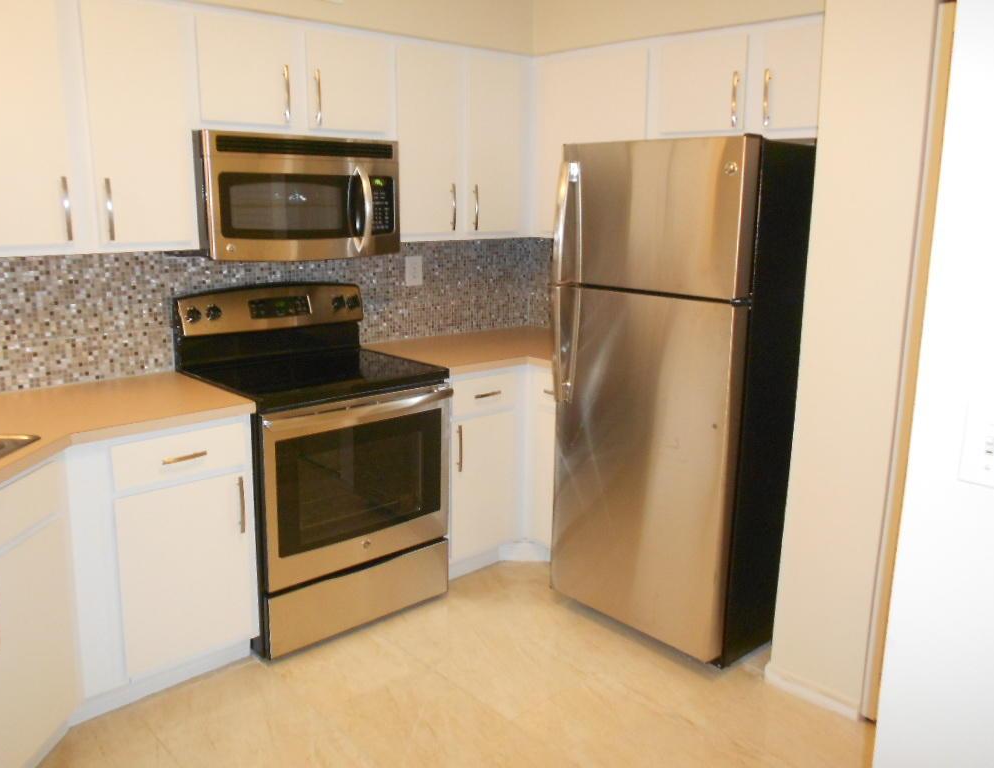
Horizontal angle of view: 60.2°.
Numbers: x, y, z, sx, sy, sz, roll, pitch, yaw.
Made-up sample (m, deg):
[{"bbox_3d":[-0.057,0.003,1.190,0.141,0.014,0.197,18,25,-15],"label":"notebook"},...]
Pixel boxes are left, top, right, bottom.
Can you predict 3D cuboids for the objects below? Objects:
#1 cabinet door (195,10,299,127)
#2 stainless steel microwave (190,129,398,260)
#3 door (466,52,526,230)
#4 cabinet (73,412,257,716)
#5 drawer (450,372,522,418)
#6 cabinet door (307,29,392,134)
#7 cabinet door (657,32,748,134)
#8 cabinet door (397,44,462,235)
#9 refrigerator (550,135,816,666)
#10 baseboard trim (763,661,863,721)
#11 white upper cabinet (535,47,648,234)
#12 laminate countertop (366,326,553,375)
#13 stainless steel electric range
[{"bbox_3d":[-0.832,-1.023,2.830,0.324,0.318,0.028,-10,17,-41],"label":"cabinet door"},{"bbox_3d":[-0.769,-0.682,3.110,0.760,0.409,0.425,-11,17,-41],"label":"stainless steel microwave"},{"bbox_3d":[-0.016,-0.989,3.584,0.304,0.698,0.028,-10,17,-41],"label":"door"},{"bbox_3d":[-1.200,0.508,2.843,0.570,0.869,0.620,-11,17,-41],"label":"cabinet"},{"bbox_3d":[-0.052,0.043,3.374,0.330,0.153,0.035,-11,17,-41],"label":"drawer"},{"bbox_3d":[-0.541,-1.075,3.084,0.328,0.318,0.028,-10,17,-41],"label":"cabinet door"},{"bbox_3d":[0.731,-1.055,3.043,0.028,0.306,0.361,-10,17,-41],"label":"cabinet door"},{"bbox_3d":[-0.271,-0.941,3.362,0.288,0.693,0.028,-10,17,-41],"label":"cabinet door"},{"bbox_3d":[0.733,0.023,3.123,0.820,1.730,0.765,-9,16,-38],"label":"refrigerator"},{"bbox_3d":[0.993,0.968,2.691,0.017,0.075,0.305,-11,17,-41],"label":"baseboard trim"},{"bbox_3d":[0.477,-0.990,3.613,0.342,0.750,0.615,-11,17,-41],"label":"white upper cabinet"},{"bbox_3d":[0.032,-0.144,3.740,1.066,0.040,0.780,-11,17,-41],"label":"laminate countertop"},{"bbox_3d":[-0.668,0.260,3.220,0.764,1.200,0.675,-11,17,-41],"label":"stainless steel electric range"}]

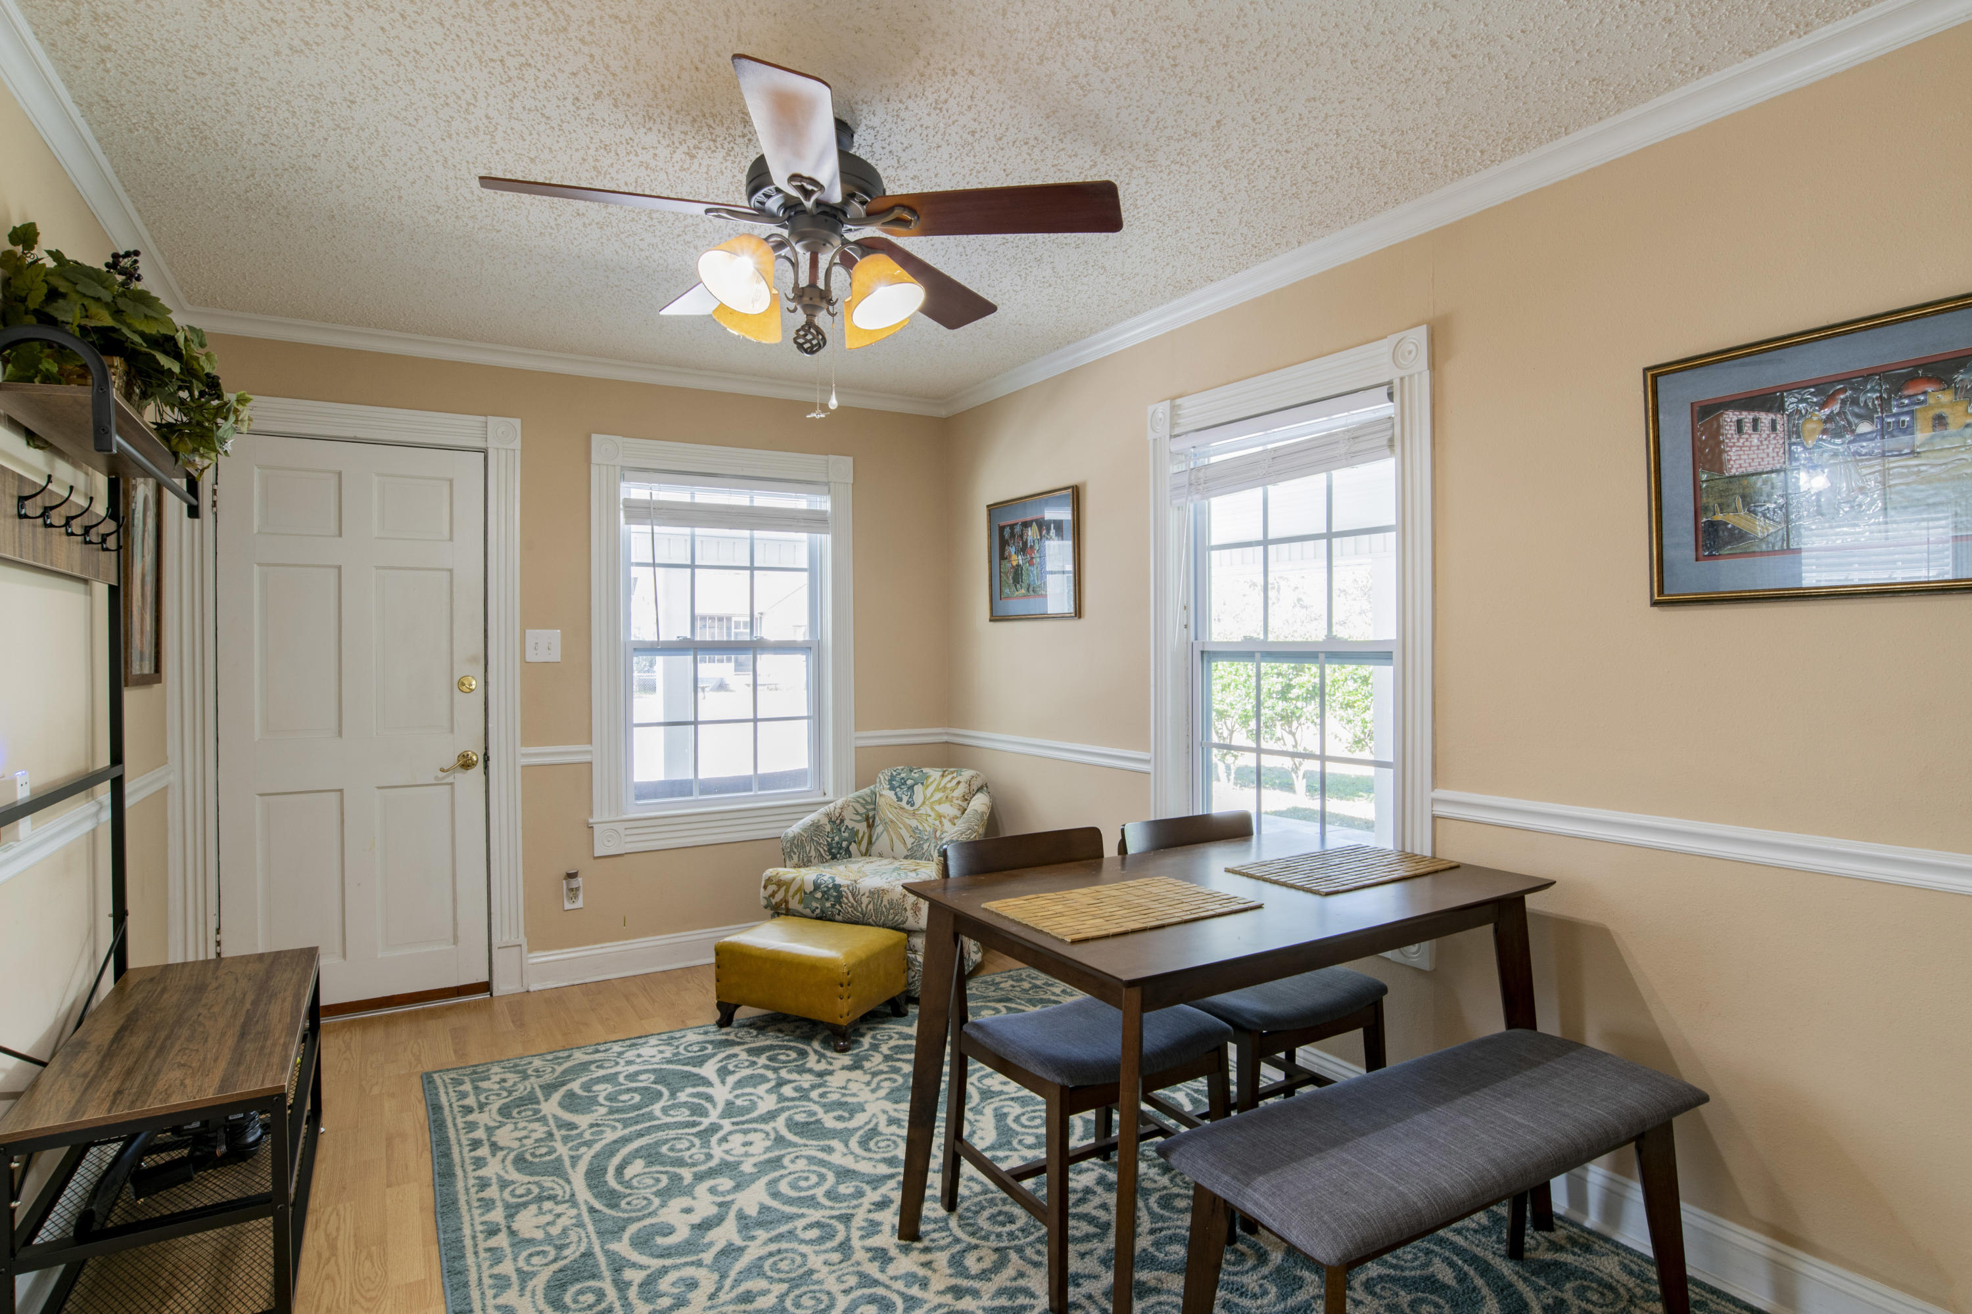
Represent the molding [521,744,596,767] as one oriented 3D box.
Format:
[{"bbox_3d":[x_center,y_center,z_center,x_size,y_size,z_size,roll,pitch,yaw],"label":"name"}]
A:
[{"bbox_3d":[-1.641,0.376,3.787,0.268,0.071,0.025,0,0,-29],"label":"molding"}]

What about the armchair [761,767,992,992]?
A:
[{"bbox_3d":[-0.346,0.863,3.947,0.770,0.780,0.750,0,0,30],"label":"armchair"}]

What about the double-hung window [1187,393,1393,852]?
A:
[{"bbox_3d":[0.897,-0.055,2.960,0.120,1.310,0.854,0,0,-32],"label":"double-hung window"}]

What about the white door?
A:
[{"bbox_3d":[-2.220,0.228,3.503,0.807,1.985,0.045,0,0,-29],"label":"white door"}]

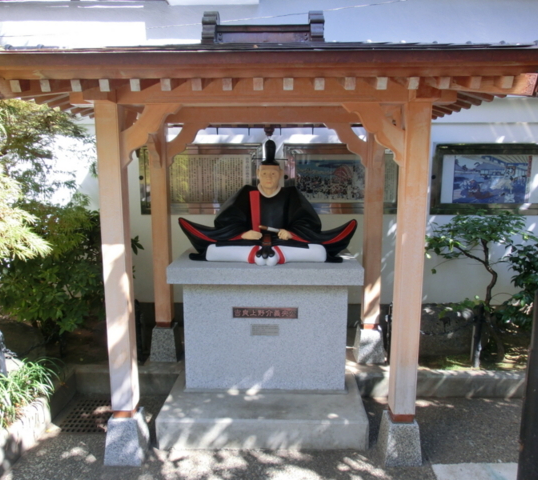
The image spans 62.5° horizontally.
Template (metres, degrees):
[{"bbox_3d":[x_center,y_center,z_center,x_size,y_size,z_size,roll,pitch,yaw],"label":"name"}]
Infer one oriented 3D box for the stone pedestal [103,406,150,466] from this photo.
[{"bbox_3d":[-0.821,1.131,2.591,0.206,0.248,0.206,0,8,1],"label":"stone pedestal"}]

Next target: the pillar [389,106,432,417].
[{"bbox_3d":[0.760,0.137,2.415,0.117,1.732,0.117,0,8,1],"label":"pillar"}]

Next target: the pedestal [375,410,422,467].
[{"bbox_3d":[0.758,1.132,2.566,0.206,0.248,0.206,0,8,1],"label":"pedestal"}]

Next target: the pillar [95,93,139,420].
[{"bbox_3d":[-0.825,0.135,2.440,0.117,1.728,0.117,0,8,1],"label":"pillar"}]

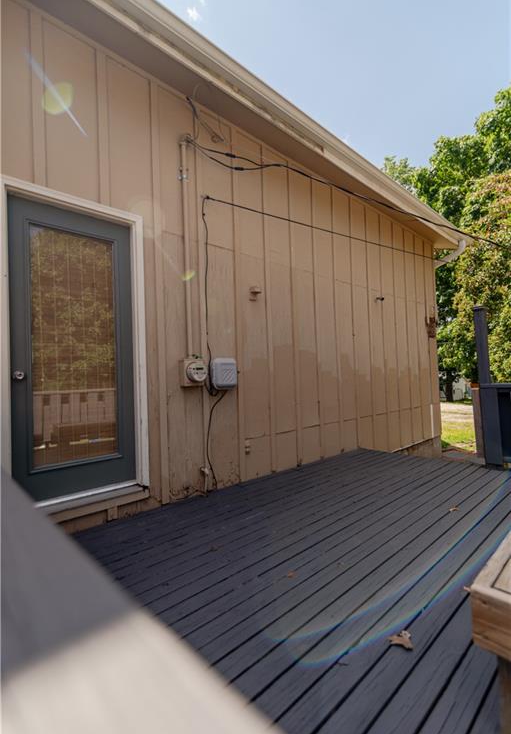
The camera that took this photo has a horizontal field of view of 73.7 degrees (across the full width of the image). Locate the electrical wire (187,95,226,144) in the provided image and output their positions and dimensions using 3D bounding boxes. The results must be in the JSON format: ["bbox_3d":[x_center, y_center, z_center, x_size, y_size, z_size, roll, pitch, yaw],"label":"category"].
[{"bbox_3d":[-0.427,-2.169,3.047,0.360,0.370,0.120,-1,-2,-42],"label":"electrical wire"}]

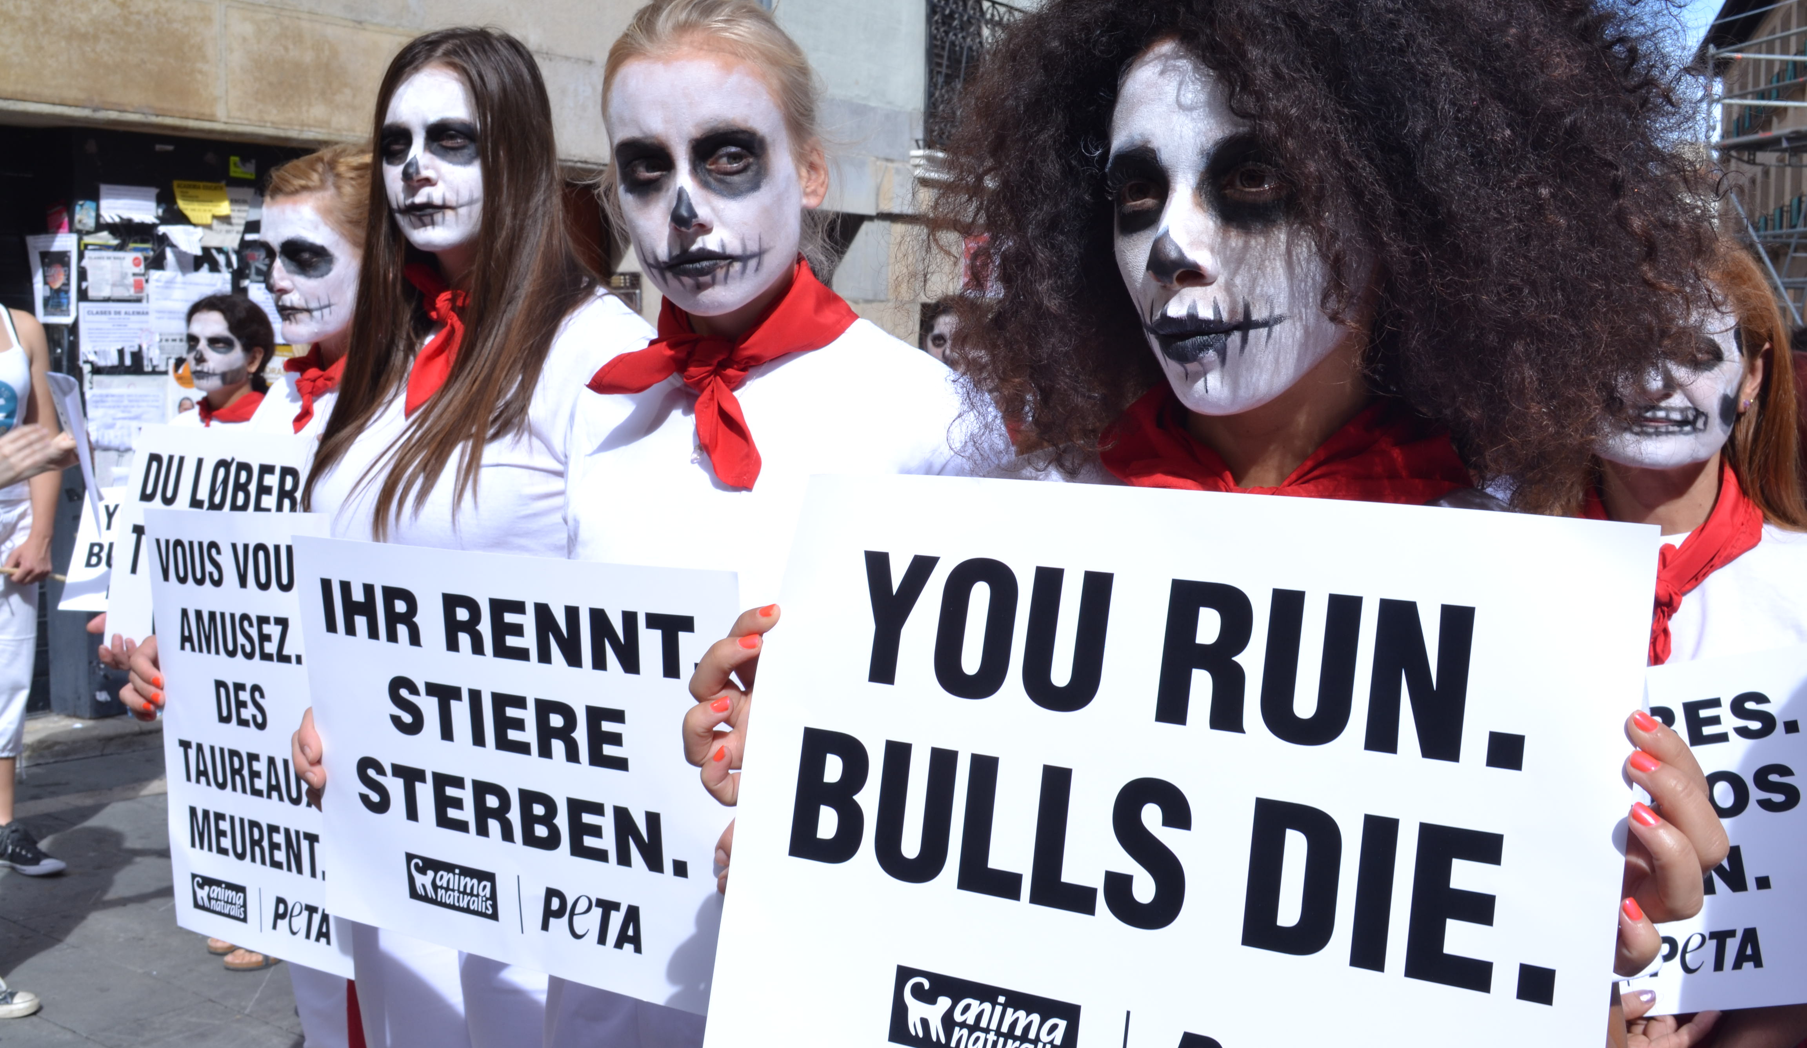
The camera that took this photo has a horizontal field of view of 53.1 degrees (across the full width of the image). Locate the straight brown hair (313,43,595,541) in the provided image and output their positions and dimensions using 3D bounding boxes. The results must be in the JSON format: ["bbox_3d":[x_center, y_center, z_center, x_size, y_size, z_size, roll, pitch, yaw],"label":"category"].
[{"bbox_3d":[-0.452,-0.243,1.810,0.260,0.480,0.250,4,8,31],"label":"straight brown hair"}]

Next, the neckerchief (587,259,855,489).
[{"bbox_3d":[-0.131,-0.106,1.300,0.180,0.165,0.160,4,8,29],"label":"neckerchief"}]

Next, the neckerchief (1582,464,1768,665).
[{"bbox_3d":[0.750,0.040,1.770,0.185,0.200,0.160,3,7,21],"label":"neckerchief"}]

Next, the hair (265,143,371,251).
[{"bbox_3d":[-0.715,-0.385,2.340,0.180,0.220,0.220,5,9,40],"label":"hair"}]

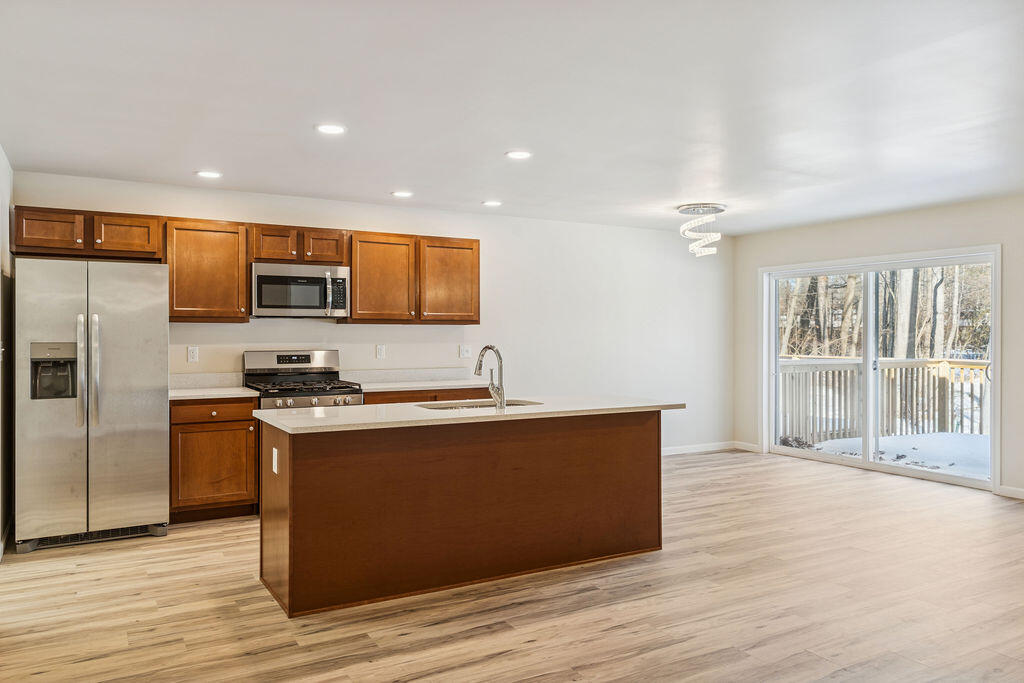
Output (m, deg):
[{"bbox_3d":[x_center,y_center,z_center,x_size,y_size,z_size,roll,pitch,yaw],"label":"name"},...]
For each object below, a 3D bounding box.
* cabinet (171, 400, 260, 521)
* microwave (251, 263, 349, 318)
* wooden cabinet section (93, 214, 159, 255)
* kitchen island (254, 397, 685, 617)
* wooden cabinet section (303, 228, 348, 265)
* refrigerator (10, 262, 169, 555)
[{"bbox_3d":[-2.265,0.840,5.322,0.595,0.877,0.608,0,0,-30],"label":"cabinet"},{"bbox_3d":[-1.729,-0.397,5.747,0.757,0.409,0.390,0,0,-30],"label":"microwave"},{"bbox_3d":[-2.803,-0.754,5.175,0.410,0.244,0.319,0,0,-29],"label":"wooden cabinet section"},{"bbox_3d":[-0.183,0.832,4.103,2.339,0.907,0.890,0,0,-30],"label":"kitchen island"},{"bbox_3d":[-1.575,-0.757,5.860,0.353,0.248,0.319,0,0,-29],"label":"wooden cabinet section"},{"bbox_3d":[-2.810,0.387,4.814,0.834,1.786,0.835,0,0,-30],"label":"refrigerator"}]

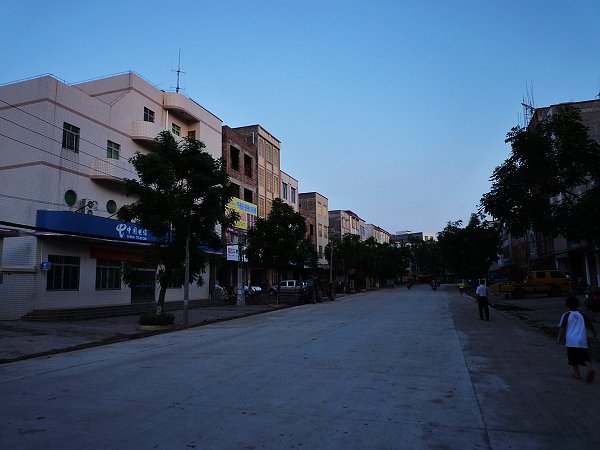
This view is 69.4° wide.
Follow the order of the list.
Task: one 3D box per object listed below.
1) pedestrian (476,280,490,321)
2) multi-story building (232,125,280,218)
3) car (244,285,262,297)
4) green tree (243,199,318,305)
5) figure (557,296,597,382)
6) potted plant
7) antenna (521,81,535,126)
[{"bbox_3d":[7.509,3.102,17.800,0.560,1.630,0.360,-4,-9,22],"label":"pedestrian"},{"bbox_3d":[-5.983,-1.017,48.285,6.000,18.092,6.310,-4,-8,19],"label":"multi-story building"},{"bbox_3d":[-4.990,7.029,46.500,1.700,1.400,3.900,-4,-8,19],"label":"car"},{"bbox_3d":[-1.314,1.718,29.200,4.700,7.200,4.700,-1,-8,0],"label":"green tree"},{"bbox_3d":[4.595,1.878,7.200,0.580,1.350,0.450,-5,-9,24],"label":"figure"},{"bbox_3d":[-5.531,3.719,16.700,1.350,0.600,1.350,-4,-8,19],"label":"potted plant"},{"bbox_3d":[23.364,-12.478,44.500,1.300,4.700,1.300,-4,-8,19],"label":"antenna"}]

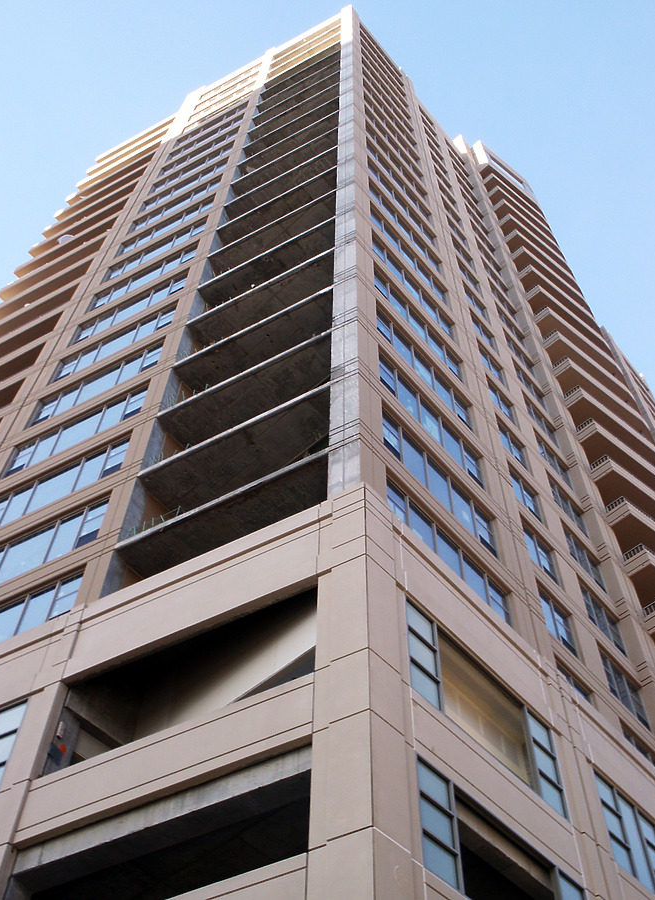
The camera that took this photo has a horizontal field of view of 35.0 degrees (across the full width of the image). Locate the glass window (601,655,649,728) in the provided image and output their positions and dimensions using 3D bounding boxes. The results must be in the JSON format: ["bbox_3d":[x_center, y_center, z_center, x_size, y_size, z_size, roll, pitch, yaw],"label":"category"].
[{"bbox_3d":[8.319,6.801,29.208,0.200,1.900,2.400,-36,-66,21],"label":"glass window"}]

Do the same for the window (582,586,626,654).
[{"bbox_3d":[8.380,5.221,31.816,0.200,1.900,2.420,-36,-66,21],"label":"window"}]

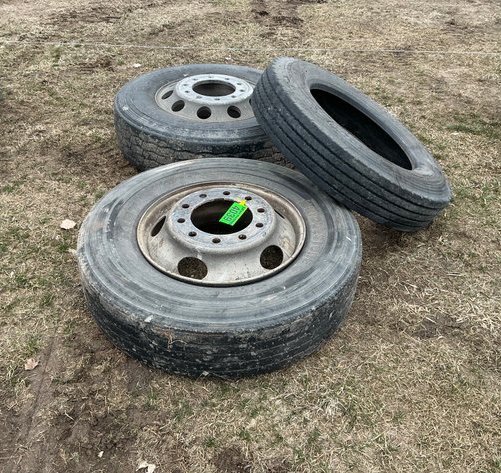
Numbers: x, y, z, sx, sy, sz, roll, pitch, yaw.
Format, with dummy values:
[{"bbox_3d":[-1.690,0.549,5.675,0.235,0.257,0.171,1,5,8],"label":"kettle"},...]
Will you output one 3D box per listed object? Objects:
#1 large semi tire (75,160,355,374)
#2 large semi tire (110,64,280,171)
[{"bbox_3d":[-0.102,0.049,1.886,1.010,0.288,1.010,1,38,0],"label":"large semi tire"},{"bbox_3d":[-0.190,-0.609,2.657,1.005,0.288,1.005,4,38,0],"label":"large semi tire"}]

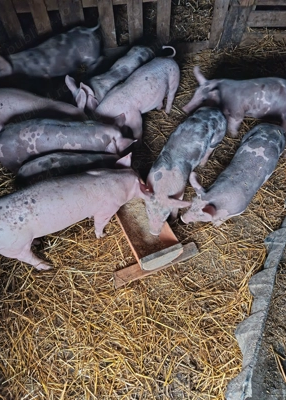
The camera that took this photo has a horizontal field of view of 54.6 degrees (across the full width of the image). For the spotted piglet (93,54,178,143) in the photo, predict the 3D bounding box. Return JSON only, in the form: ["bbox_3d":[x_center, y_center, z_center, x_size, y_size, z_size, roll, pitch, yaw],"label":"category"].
[{"bbox_3d":[-0.060,-0.622,1.876,0.250,0.400,0.790,32,61,20],"label":"spotted piglet"}]

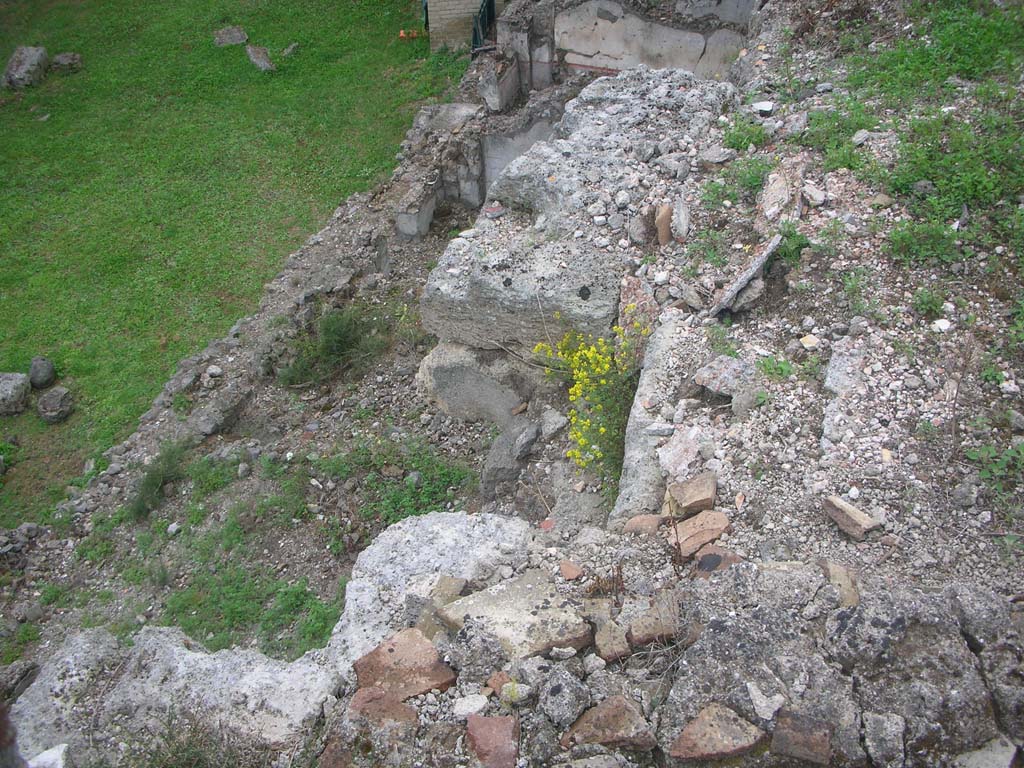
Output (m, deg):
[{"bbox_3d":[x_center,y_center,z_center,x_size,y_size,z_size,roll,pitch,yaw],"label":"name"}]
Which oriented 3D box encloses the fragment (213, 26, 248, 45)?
[{"bbox_3d":[-4.269,-5.266,15.642,0.460,0.110,0.420,-12,39,-14],"label":"fragment"}]

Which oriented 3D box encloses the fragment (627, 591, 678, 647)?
[{"bbox_3d":[0.344,0.576,2.550,0.120,0.050,0.120,-10,37,-12],"label":"fragment"}]

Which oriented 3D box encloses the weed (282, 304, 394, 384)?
[{"bbox_3d":[-1.092,-0.245,6.500,0.680,0.320,0.450,-1,36,0],"label":"weed"}]

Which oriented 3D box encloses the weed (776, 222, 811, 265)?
[{"bbox_3d":[1.098,-0.545,4.041,0.124,0.150,0.176,6,32,12],"label":"weed"}]

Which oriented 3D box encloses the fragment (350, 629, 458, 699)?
[{"bbox_3d":[-0.251,0.652,2.414,0.205,0.050,0.125,-16,39,-18],"label":"fragment"}]

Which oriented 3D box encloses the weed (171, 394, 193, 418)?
[{"bbox_3d":[-1.946,0.126,6.100,0.130,0.100,0.130,-1,36,0],"label":"weed"}]

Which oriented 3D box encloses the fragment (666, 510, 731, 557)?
[{"bbox_3d":[0.484,0.387,2.688,0.140,0.050,0.070,-19,41,-22],"label":"fragment"}]

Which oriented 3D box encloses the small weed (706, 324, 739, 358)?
[{"bbox_3d":[0.669,-0.135,3.290,0.088,0.065,0.080,7,38,11],"label":"small weed"}]

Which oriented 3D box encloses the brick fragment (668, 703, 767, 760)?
[{"bbox_3d":[0.448,0.763,2.280,0.200,0.050,0.110,-10,37,-12],"label":"brick fragment"}]

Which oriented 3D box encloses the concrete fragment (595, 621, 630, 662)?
[{"bbox_3d":[0.226,0.579,2.331,0.076,0.050,0.096,-1,31,0],"label":"concrete fragment"}]

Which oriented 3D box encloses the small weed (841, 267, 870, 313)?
[{"bbox_3d":[1.230,-0.331,3.697,0.089,0.140,0.177,8,33,14],"label":"small weed"}]

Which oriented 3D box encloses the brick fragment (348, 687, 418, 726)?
[{"bbox_3d":[-0.270,0.680,2.183,0.144,0.050,0.077,-1,31,0],"label":"brick fragment"}]

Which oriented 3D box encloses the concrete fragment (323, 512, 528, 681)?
[{"bbox_3d":[-0.196,0.541,2.680,0.520,0.220,0.420,-1,36,0],"label":"concrete fragment"}]

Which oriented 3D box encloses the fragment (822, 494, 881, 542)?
[{"bbox_3d":[0.888,0.349,2.713,0.050,0.045,0.145,-23,42,-25],"label":"fragment"}]

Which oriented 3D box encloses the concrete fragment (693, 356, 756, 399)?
[{"bbox_3d":[0.671,-0.021,3.277,0.189,0.090,0.155,-1,31,0],"label":"concrete fragment"}]

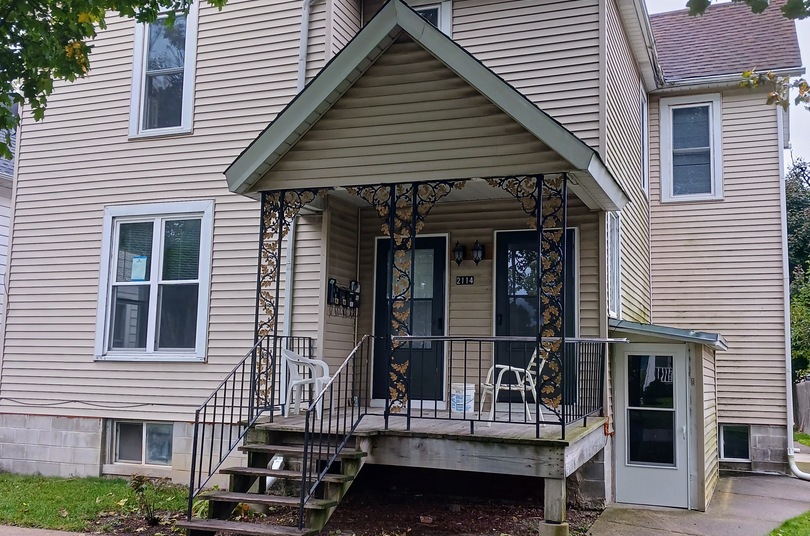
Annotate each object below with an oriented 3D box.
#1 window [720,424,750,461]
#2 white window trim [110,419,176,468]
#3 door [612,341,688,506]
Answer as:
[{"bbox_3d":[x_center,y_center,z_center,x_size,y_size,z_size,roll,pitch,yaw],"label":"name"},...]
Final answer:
[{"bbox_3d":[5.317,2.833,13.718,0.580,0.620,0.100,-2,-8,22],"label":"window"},{"bbox_3d":[-3.357,2.232,10.745,0.960,0.560,0.100,-2,-8,22],"label":"white window trim"},{"bbox_3d":[2.910,1.842,9.961,0.850,1.890,0.080,-2,-8,22],"label":"door"}]

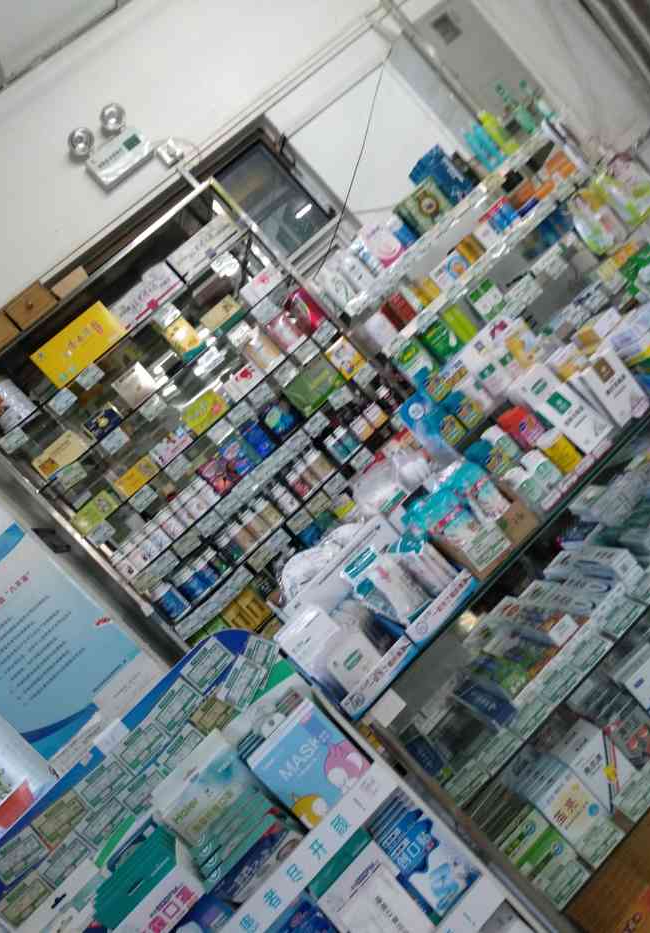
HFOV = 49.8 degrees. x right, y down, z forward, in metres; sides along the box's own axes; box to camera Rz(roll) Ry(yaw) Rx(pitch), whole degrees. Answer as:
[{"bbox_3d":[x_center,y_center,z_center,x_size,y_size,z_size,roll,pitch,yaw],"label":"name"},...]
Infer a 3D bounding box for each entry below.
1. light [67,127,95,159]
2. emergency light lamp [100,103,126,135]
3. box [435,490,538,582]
[{"bbox_3d":[-0.984,-1.308,2.834,0.100,0.100,0.080,-43,5,-11],"label":"light"},{"bbox_3d":[-0.869,-1.421,2.866,0.100,0.100,0.080,-43,5,-11],"label":"emergency light lamp"},{"bbox_3d":[0.296,0.125,1.371,0.158,0.113,0.140,-43,5,-11],"label":"box"}]

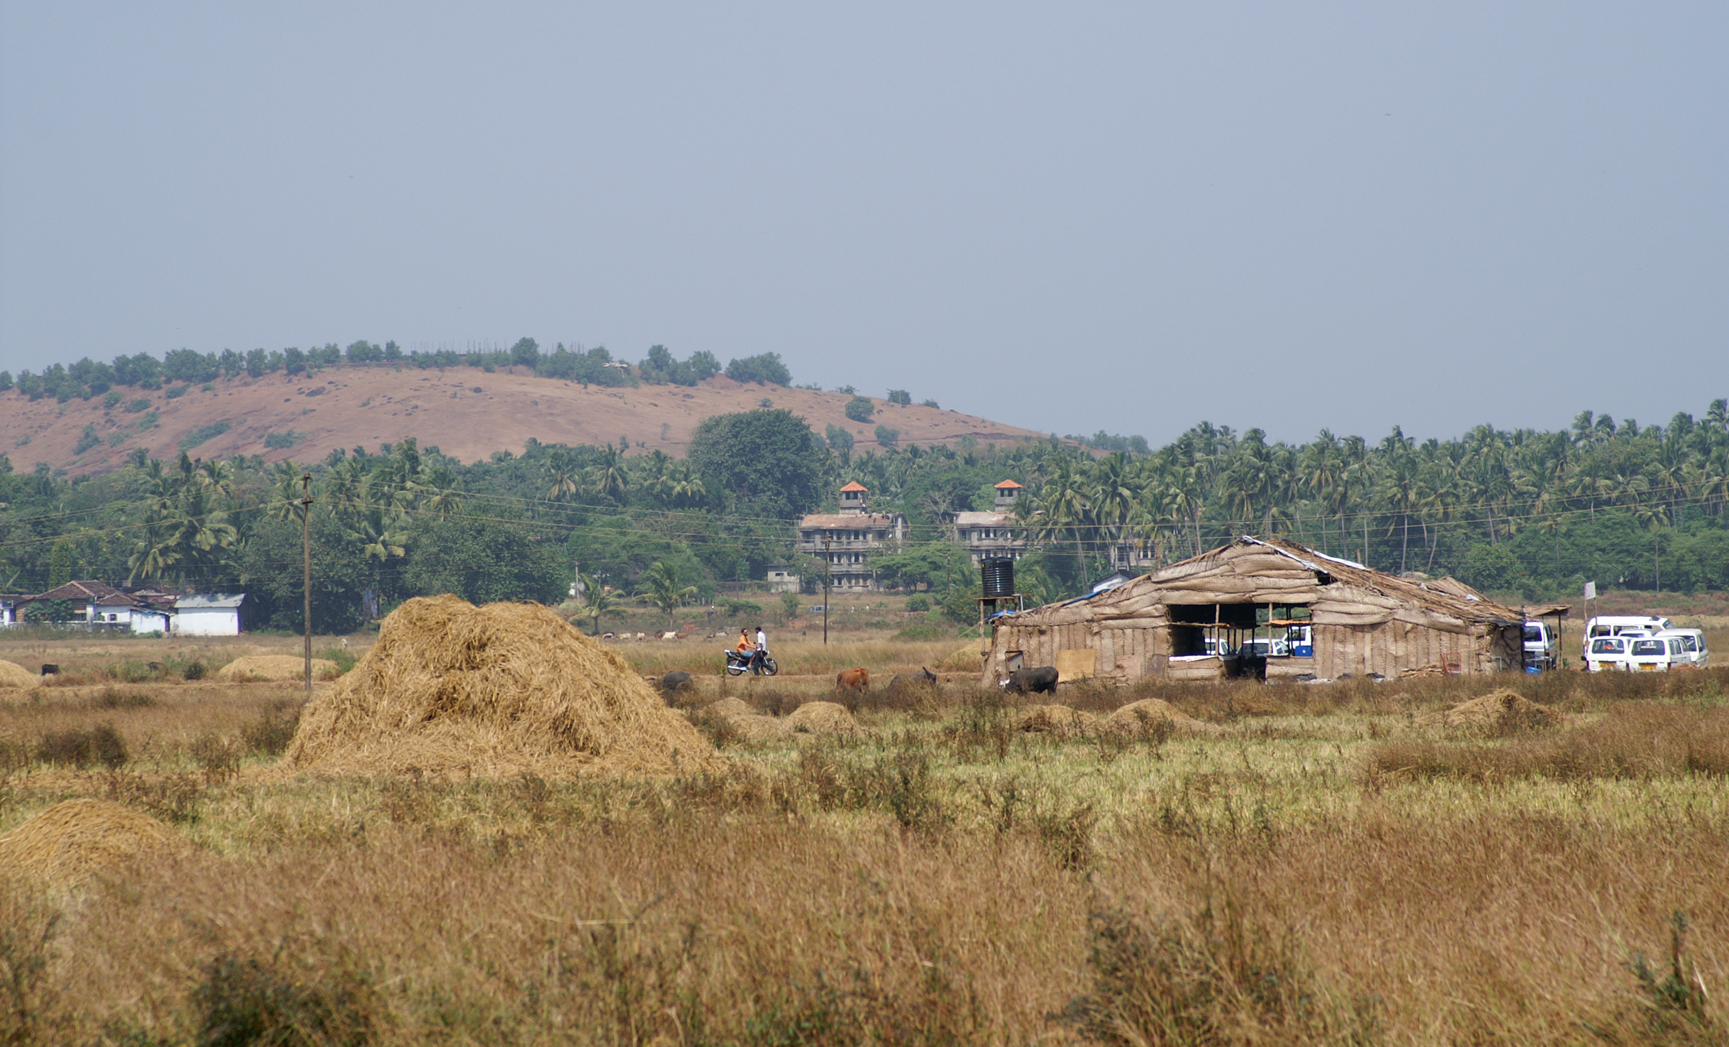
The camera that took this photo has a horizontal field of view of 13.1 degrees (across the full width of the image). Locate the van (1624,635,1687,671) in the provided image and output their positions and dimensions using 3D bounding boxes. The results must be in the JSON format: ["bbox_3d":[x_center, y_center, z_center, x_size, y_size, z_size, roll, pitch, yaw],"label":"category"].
[{"bbox_3d":[28.200,4.860,267.600,1.420,1.660,3.350,0,-1,17],"label":"van"}]

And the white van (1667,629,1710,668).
[{"bbox_3d":[30.600,4.900,281.000,1.640,1.840,4.100,0,-1,12],"label":"white van"}]

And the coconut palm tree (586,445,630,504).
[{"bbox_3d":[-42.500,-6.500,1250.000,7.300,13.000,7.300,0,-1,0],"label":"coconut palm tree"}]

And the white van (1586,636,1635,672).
[{"bbox_3d":[26.200,4.760,262.600,1.410,1.640,3.370,0,-1,14],"label":"white van"}]

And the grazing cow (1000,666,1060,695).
[{"bbox_3d":[5.470,5.350,250.000,2.000,1.200,0.650,0,-1,-3],"label":"grazing cow"}]

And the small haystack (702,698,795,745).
[{"bbox_3d":[-2.327,3.913,150.000,1.750,0.920,1.650,0,-1,0],"label":"small haystack"}]

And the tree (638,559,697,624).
[{"bbox_3d":[-20.560,7.202,780.000,5.900,6.800,5.900,0,-1,0],"label":"tree"}]

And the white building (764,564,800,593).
[{"bbox_3d":[-11.500,7.590,1045.000,4.900,3.900,4.500,0,-1,0],"label":"white building"}]

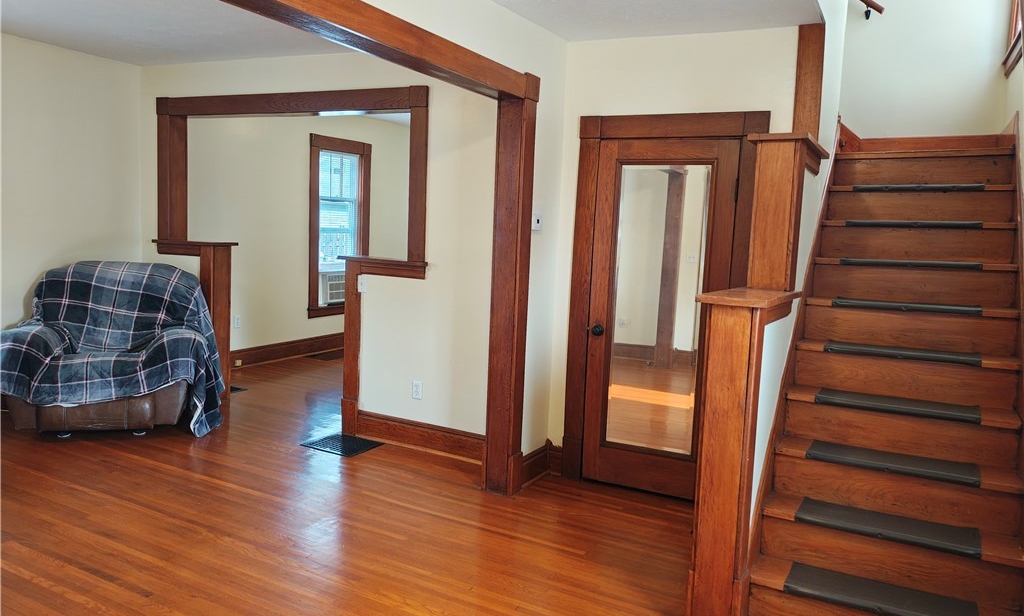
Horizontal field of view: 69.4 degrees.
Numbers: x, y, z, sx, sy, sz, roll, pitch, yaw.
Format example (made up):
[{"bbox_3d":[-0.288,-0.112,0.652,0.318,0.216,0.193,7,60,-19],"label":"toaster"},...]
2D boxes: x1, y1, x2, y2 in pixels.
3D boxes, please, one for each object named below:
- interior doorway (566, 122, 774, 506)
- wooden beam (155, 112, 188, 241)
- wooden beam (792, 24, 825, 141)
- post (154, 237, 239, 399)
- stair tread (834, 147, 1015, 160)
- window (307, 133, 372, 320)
[{"bbox_3d":[0.831,0.000,4.159,1.053,2.124,0.099,5,7,27],"label":"interior doorway"},{"bbox_3d":[-2.736,-1.040,5.962,0.139,0.994,0.194,5,7,27],"label":"wooden beam"},{"bbox_3d":[1.482,-1.120,3.701,0.127,0.572,0.034,5,7,27],"label":"wooden beam"},{"bbox_3d":[-2.536,0.094,5.960,0.708,1.253,0.245,5,7,27],"label":"post"},{"bbox_3d":[2.547,-0.954,4.610,0.948,0.038,0.277,5,7,27],"label":"stair tread"},{"bbox_3d":[-1.949,-0.914,8.329,0.088,1.935,1.015,5,7,27],"label":"window"}]

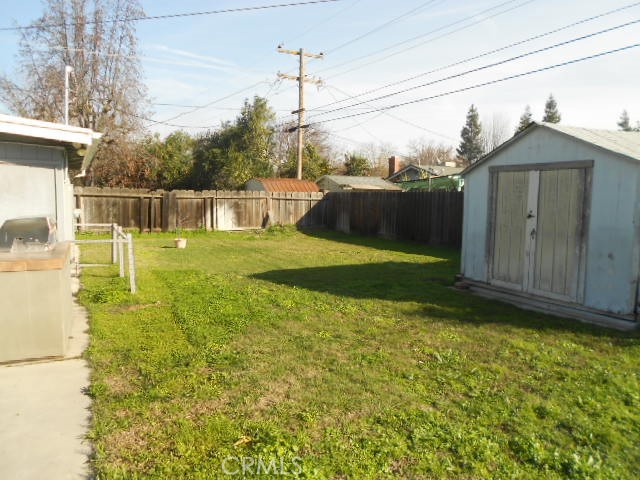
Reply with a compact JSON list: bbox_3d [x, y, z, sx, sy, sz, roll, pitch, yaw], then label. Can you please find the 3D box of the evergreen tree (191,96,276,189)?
[{"bbox_3d":[-5.247,-4.866,29.189,5.383,7.526,5.383,1,5,0],"label":"evergreen tree"}]

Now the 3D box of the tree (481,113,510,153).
[{"bbox_3d":[26.733,-12.109,74.180,4.681,14.843,4.681,1,5,0],"label":"tree"}]

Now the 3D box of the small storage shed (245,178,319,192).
[{"bbox_3d":[-2.187,-2.173,27.418,3.500,2.450,2.700,-3,6,-34],"label":"small storage shed"}]

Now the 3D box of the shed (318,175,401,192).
[{"bbox_3d":[3.297,-3.908,42.717,5.800,3.450,4.800,-2,6,-26],"label":"shed"}]

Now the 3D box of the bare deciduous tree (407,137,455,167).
[{"bbox_3d":[14.100,-8.318,61.485,6.449,9.194,6.449,1,5,0],"label":"bare deciduous tree"}]

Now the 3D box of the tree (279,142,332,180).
[{"bbox_3d":[-1.325,-5.434,42.687,4.830,6.360,4.830,1,5,0],"label":"tree"}]

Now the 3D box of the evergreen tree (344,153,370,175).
[{"bbox_3d":[4.077,-6.575,54.626,3.364,6.656,3.364,1,5,0],"label":"evergreen tree"}]

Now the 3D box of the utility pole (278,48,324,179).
[{"bbox_3d":[-1.156,-6.135,28.568,2.800,10.284,0.400,-2,6,-26],"label":"utility pole"}]

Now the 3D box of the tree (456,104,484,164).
[{"bbox_3d":[22.869,-12.734,74.129,4.587,15.986,4.587,1,5,0],"label":"tree"}]

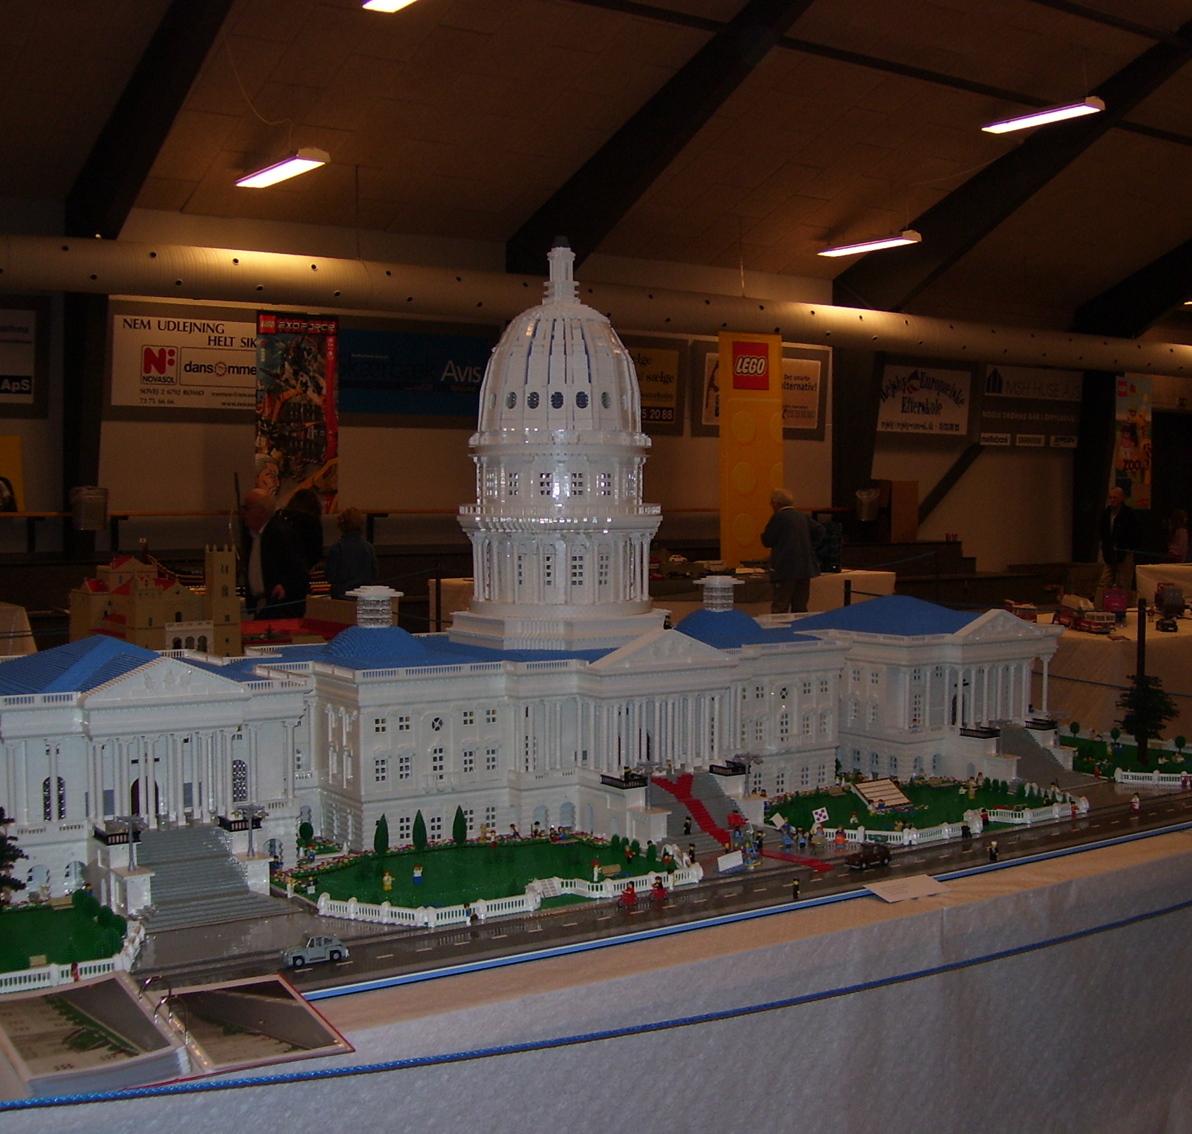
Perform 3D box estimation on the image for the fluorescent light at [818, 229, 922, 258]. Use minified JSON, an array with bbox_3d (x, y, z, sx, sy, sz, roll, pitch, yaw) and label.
[{"bbox_3d":[2.624,-3.113,15.195,0.220,0.085,1.180,-2,3,-38],"label":"fluorescent light"}]

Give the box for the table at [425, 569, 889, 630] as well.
[{"bbox_3d":[0.888,0.472,17.462,5.200,0.730,1.500,-2,3,-35],"label":"table"}]

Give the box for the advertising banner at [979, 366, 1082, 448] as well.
[{"bbox_3d":[6.671,-2.453,24.100,2.350,1.220,0.040,-2,7,-35],"label":"advertising banner"}]

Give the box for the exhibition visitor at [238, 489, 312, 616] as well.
[{"bbox_3d":[-2.182,0.282,10.725,0.450,1.670,0.520,-1,3,-25],"label":"exhibition visitor"}]

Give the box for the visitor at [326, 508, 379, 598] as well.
[{"bbox_3d":[-2.089,0.260,13.511,0.460,1.524,0.300,-1,3,-27],"label":"visitor"}]

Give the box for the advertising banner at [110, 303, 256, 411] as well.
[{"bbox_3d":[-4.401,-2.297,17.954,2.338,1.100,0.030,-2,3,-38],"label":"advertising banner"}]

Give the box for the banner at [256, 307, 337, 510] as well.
[{"bbox_3d":[-3.431,-1.782,18.102,1.018,2.270,0.020,-2,3,-38],"label":"banner"}]

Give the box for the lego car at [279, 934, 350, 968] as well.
[{"bbox_3d":[-0.512,0.692,2.860,0.125,0.046,0.050,-2,3,-33],"label":"lego car"}]

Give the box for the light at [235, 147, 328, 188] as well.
[{"bbox_3d":[-2.352,-2.963,11.695,0.240,0.085,1.180,-2,3,-38],"label":"light"}]

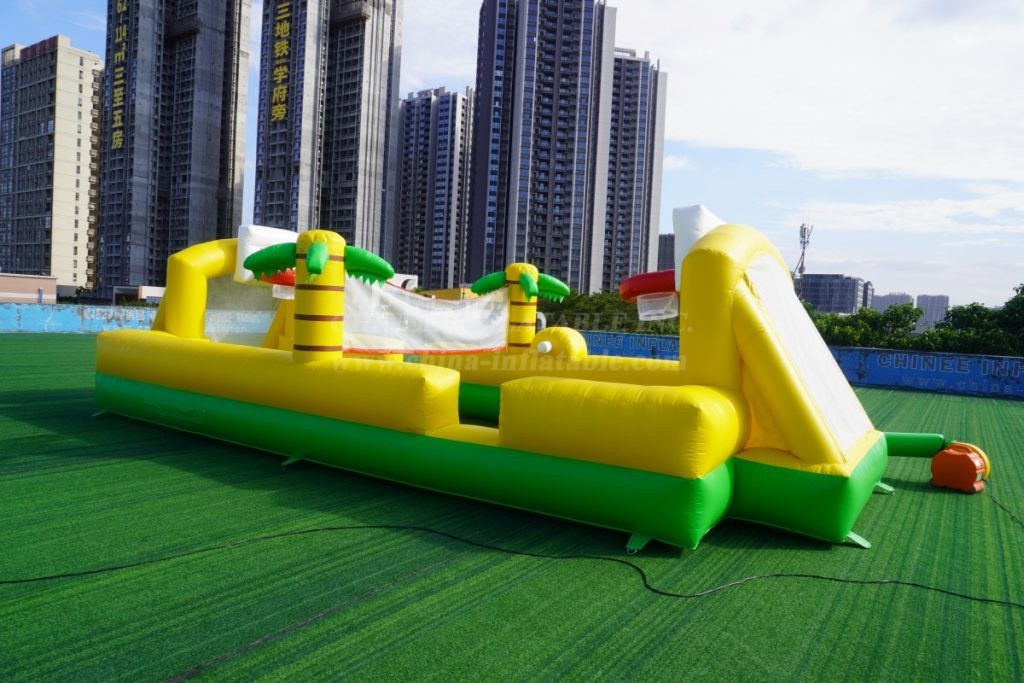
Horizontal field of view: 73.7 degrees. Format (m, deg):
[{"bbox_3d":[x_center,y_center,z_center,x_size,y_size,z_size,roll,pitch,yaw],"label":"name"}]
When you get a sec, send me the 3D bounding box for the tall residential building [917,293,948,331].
[{"bbox_3d":[669.330,-27.090,1089.150,42.000,93.500,21.000,3,1,27],"label":"tall residential building"}]

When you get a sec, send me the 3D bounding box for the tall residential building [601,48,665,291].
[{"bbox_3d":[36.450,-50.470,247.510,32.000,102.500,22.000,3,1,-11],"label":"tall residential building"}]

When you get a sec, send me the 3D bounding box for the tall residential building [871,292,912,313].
[{"bbox_3d":[625.340,-31.670,1124.110,54.000,97.000,22.000,3,1,27],"label":"tall residential building"}]

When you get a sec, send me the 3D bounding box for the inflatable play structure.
[{"bbox_3d":[-0.694,-0.142,8.819,10.741,2.693,4.682,4,2,34],"label":"inflatable play structure"}]

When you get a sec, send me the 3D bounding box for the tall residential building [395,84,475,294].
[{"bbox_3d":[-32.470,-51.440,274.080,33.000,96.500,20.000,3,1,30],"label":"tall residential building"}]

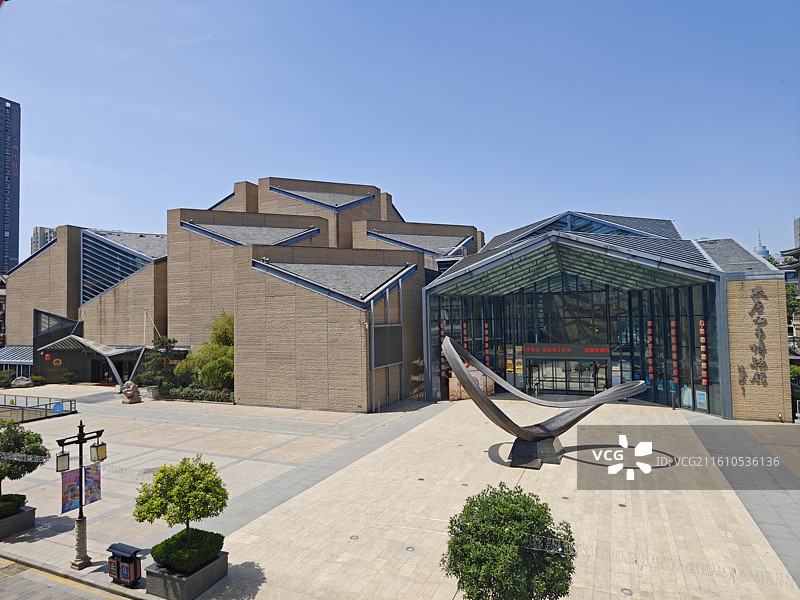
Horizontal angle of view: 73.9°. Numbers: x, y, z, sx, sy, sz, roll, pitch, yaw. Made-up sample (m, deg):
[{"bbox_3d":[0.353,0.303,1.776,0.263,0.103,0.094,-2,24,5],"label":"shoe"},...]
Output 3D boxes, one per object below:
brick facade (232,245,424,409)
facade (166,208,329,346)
[{"bbox_3d":[-5.430,2.088,45.666,11.800,12.500,11.900,-2,-2,23],"label":"brick facade"},{"bbox_3d":[-15.489,-0.034,56.277,11.800,17.700,11.800,-2,-2,23],"label":"facade"}]

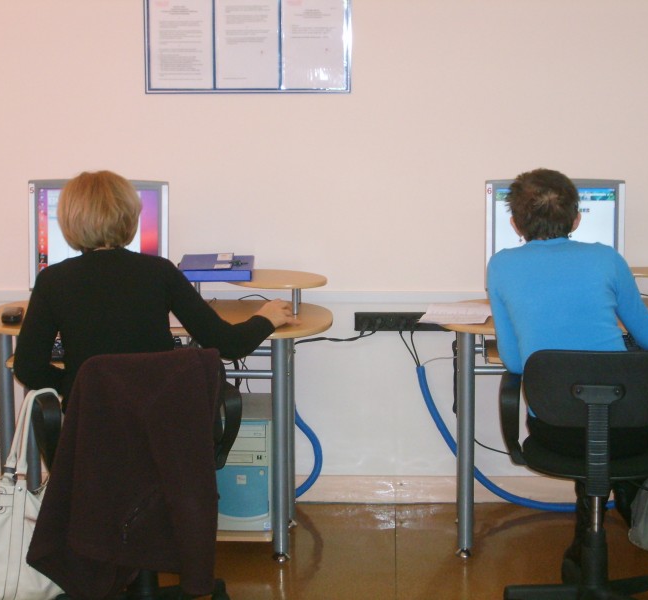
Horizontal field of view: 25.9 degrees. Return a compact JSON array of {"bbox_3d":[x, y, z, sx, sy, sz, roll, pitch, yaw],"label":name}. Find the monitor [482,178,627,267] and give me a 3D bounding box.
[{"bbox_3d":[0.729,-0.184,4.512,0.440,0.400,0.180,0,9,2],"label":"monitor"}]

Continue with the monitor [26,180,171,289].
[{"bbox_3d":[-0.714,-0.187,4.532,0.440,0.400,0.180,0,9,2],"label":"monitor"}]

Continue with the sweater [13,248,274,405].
[{"bbox_3d":[-0.510,0.067,4.054,0.680,0.460,0.540,0,9,2],"label":"sweater"}]

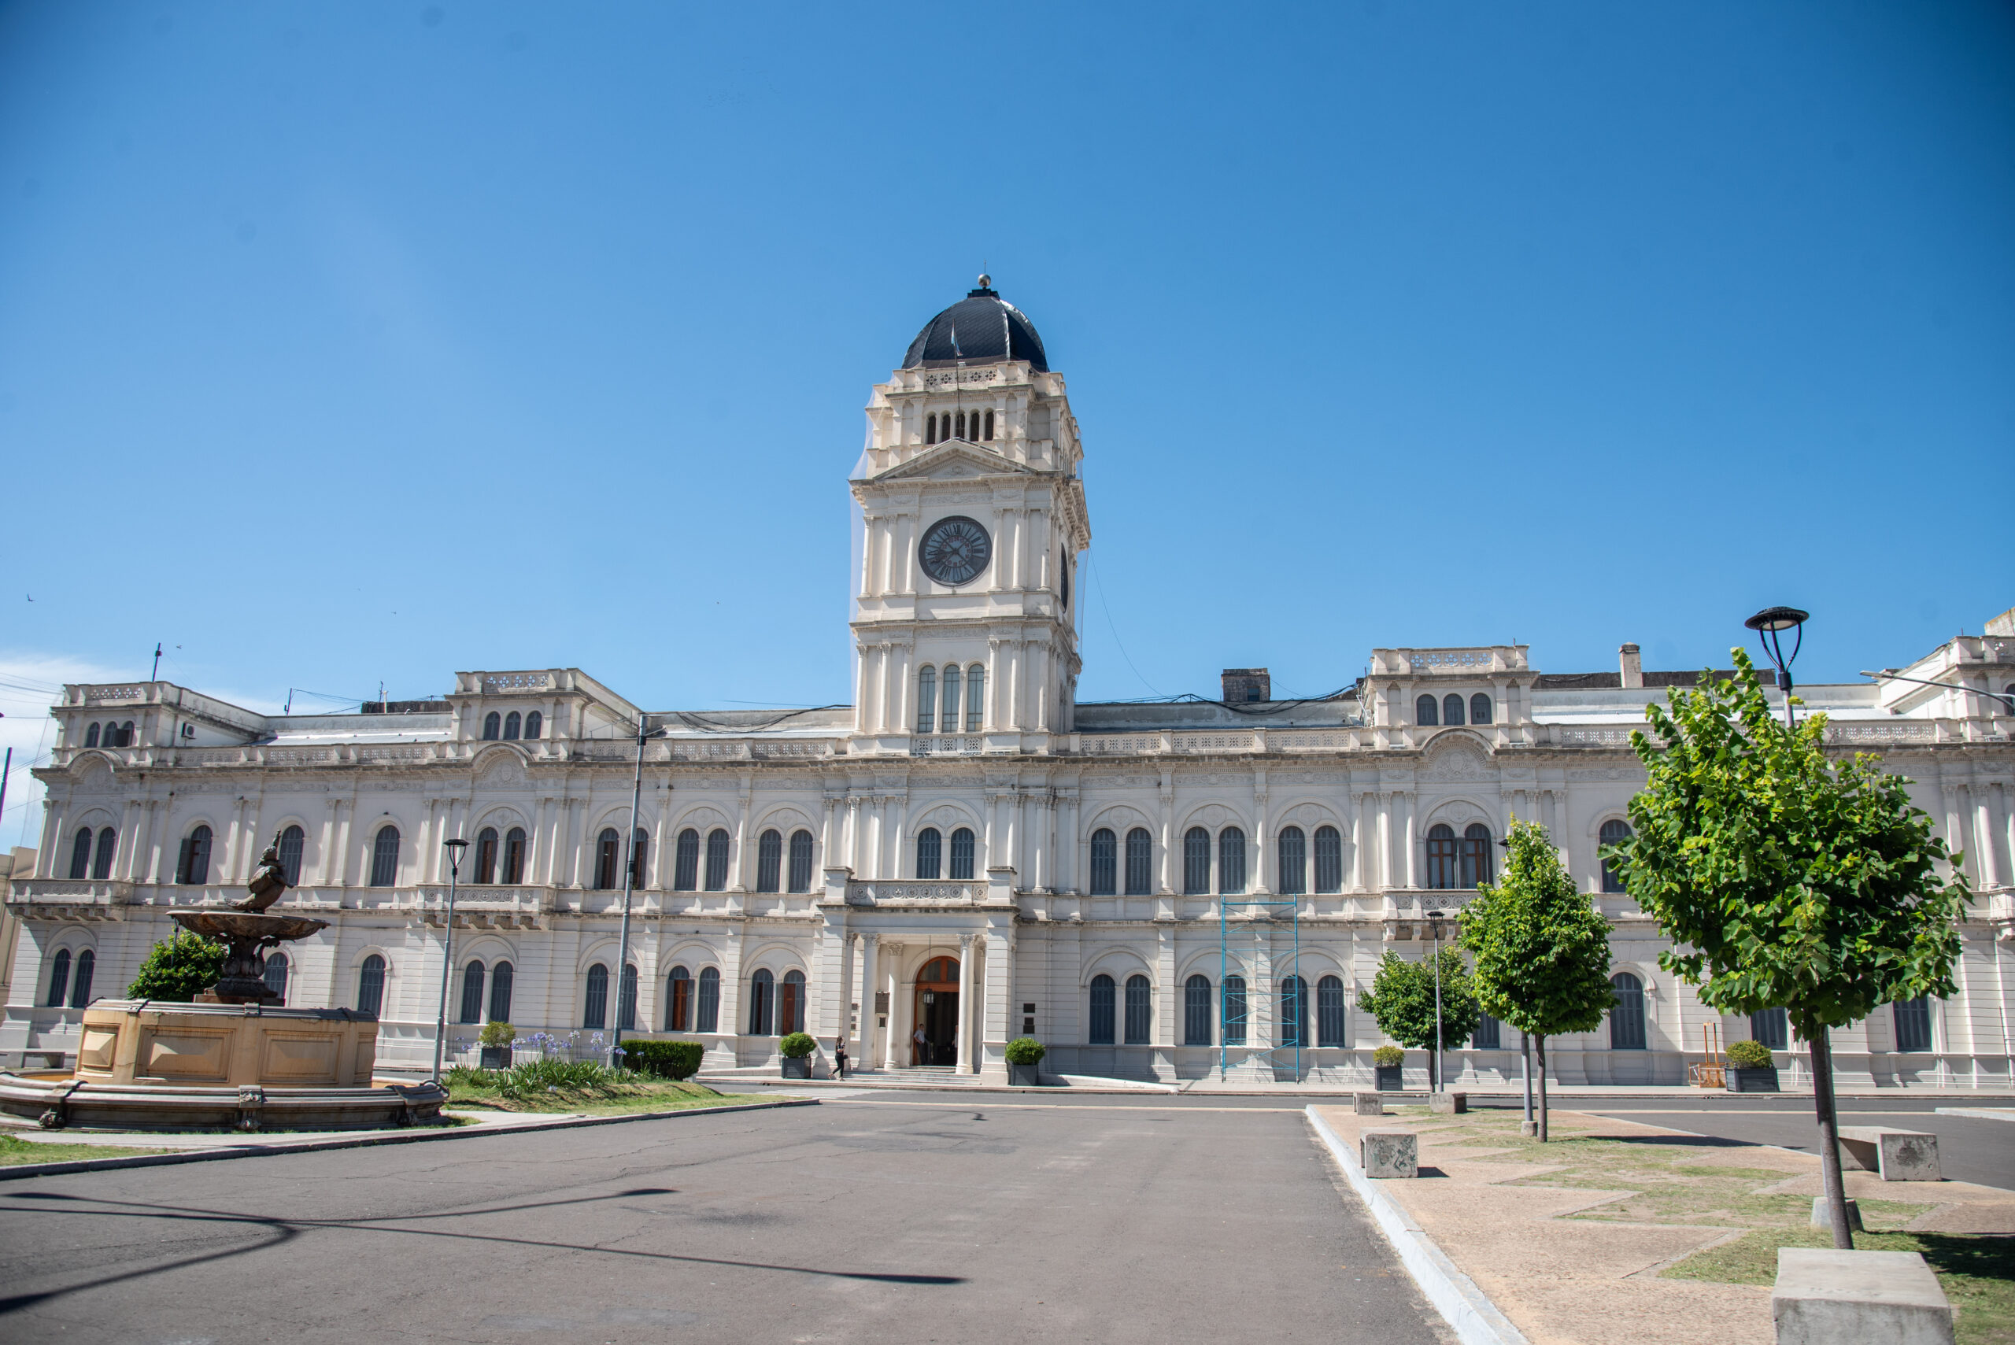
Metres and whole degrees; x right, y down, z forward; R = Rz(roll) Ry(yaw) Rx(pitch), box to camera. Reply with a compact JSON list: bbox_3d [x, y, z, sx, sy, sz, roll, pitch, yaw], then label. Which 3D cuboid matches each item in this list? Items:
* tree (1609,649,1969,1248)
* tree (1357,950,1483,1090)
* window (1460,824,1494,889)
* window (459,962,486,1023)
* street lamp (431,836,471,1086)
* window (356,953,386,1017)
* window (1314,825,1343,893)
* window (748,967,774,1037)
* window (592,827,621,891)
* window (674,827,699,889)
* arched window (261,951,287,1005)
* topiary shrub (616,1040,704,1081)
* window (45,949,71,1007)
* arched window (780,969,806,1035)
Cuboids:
[{"bbox_3d":[5.232,1.770,8.853,2.350,3.919,2.300,-1,-14,10],"label":"tree"},{"bbox_3d":[10.417,8.864,34.000,3.100,3.800,3.100,-1,-15,10],"label":"tree"},{"bbox_3d":[18.525,7.306,52.829,1.083,2.632,0.400,-1,-14,8],"label":"window"},{"bbox_3d":[-24.598,14.725,61.749,1.120,2.850,0.280,-1,-13,10],"label":"window"},{"bbox_3d":[-12.287,6.362,29.408,0.570,5.500,0.570,-1,-13,10],"label":"street lamp"},{"bbox_3d":[-27.604,13.667,58.245,1.200,2.800,0.300,-1,-15,10],"label":"window"},{"bbox_3d":[12.848,7.517,53.947,1.049,2.700,0.250,-1,-14,8],"label":"window"},{"bbox_3d":[-10.522,14.113,57.601,1.070,2.800,0.300,-1,-14,10],"label":"window"},{"bbox_3d":[-17.413,8.093,58.373,1.084,2.661,0.250,-1,-14,8],"label":"window"},{"bbox_3d":[-13.803,8.063,57.835,0.979,2.643,0.250,-1,-14,8],"label":"window"},{"bbox_3d":[-33.835,14.325,61.901,1.250,2.900,0.300,-1,-14,10],"label":"arched window"},{"bbox_3d":[-10.812,12.301,42.651,2.650,1.150,1.400,-1,-14,8],"label":"topiary shrub"},{"bbox_3d":[-46.846,15.061,66.251,1.120,2.850,0.280,-1,-13,10],"label":"window"},{"bbox_3d":[-9.378,14.449,58.856,1.120,2.850,0.280,-1,-13,10],"label":"arched window"}]

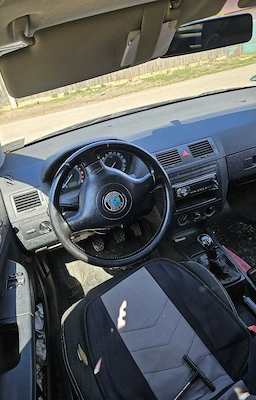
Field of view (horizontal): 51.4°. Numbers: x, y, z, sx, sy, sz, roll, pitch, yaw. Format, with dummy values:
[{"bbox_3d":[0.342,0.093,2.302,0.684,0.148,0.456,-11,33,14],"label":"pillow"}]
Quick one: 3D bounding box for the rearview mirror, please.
[{"bbox_3d":[0.194,-0.410,0.658,0.235,0.065,0.040,-4,34,9],"label":"rearview mirror"}]

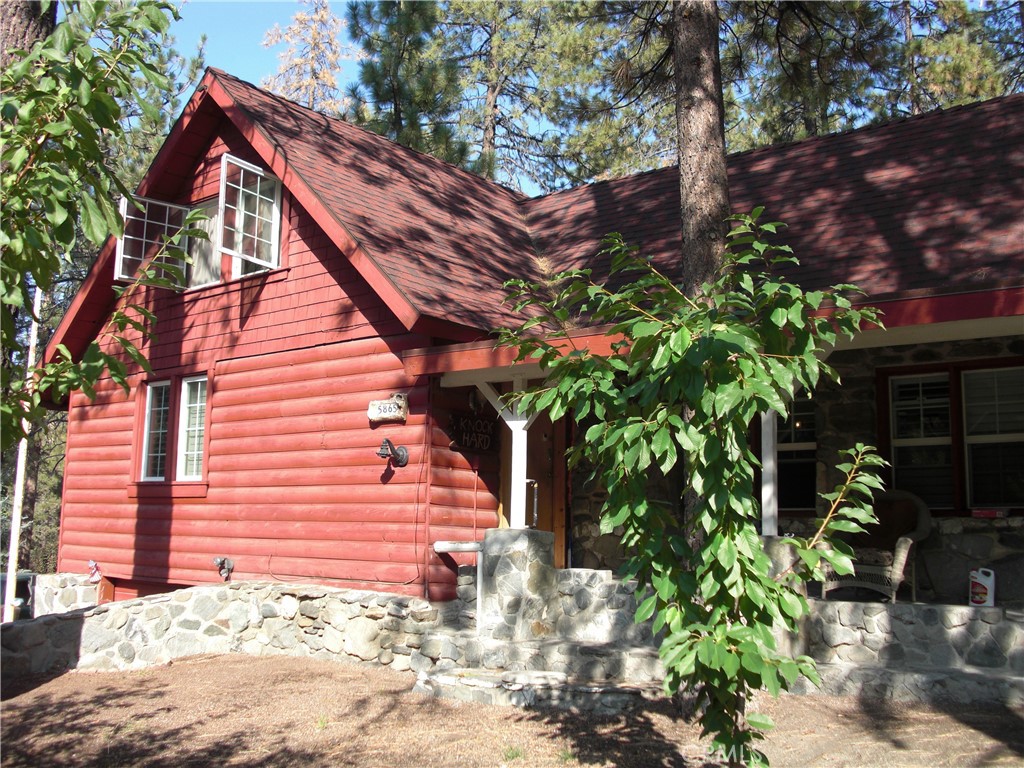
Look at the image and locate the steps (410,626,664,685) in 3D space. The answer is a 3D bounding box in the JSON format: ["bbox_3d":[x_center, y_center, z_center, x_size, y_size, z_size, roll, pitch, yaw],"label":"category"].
[{"bbox_3d":[0.281,2.589,9.874,2.700,0.370,0.900,-5,-10,36],"label":"steps"}]

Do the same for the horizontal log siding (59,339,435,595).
[{"bbox_3d":[-3.807,1.133,13.871,7.986,2.912,0.250,-6,-10,40],"label":"horizontal log siding"}]

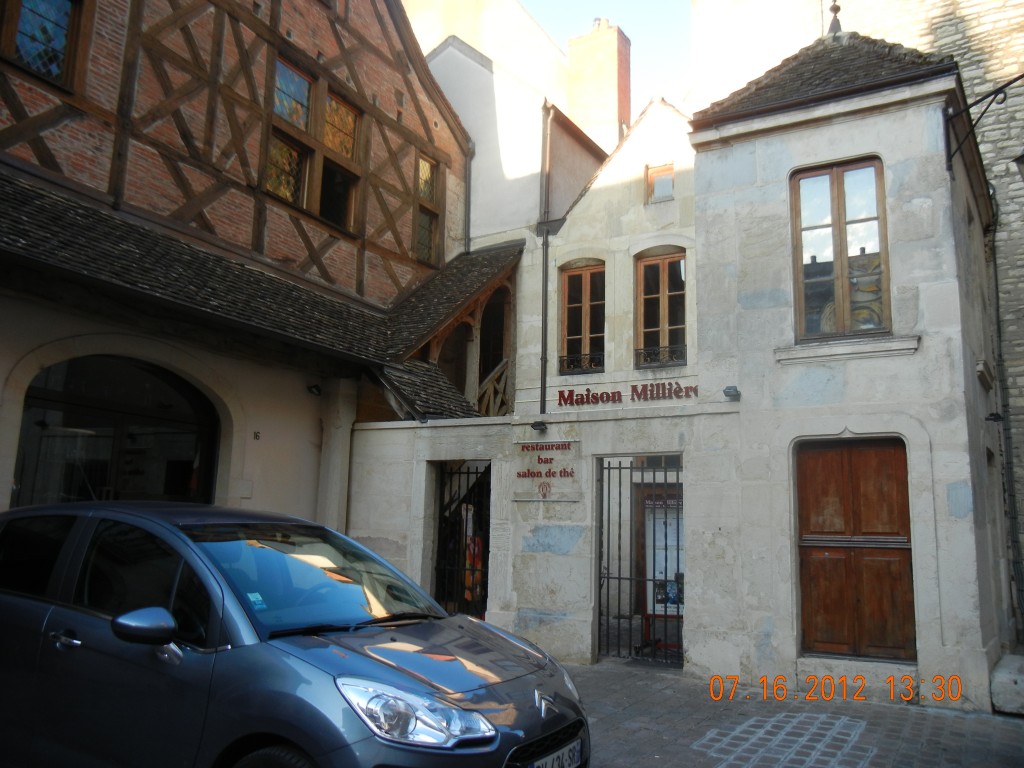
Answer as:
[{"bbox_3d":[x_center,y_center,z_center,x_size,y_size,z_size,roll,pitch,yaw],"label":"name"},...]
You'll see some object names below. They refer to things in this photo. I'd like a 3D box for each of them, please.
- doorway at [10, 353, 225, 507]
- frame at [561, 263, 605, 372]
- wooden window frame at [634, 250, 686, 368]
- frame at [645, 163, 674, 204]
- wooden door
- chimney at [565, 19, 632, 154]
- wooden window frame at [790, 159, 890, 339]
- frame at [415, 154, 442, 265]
[{"bbox_3d":[-4.007,1.263,9.187,0.300,2.978,2.569,-4,-11,29],"label":"doorway"},{"bbox_3d":[0.896,-0.785,11.037,0.594,1.344,0.140,-4,-11,29],"label":"frame"},{"bbox_3d":[1.784,-0.856,10.554,0.623,1.369,0.140,-4,-11,29],"label":"wooden window frame"},{"bbox_3d":[1.809,-2.430,10.781,0.367,0.497,0.120,-4,-11,29],"label":"frame"},{"bbox_3d":[3.420,1.648,8.869,1.061,2.125,0.100,-4,-11,29],"label":"wooden door"},{"bbox_3d":[1.467,-4.825,14.913,0.899,2.264,0.557,-4,-11,29],"label":"chimney"},{"bbox_3d":[3.417,-1.384,9.252,0.938,1.911,0.140,-4,-11,29],"label":"wooden window frame"},{"bbox_3d":[-1.400,-2.849,14.627,0.140,1.693,0.770,-4,-11,29],"label":"frame"}]

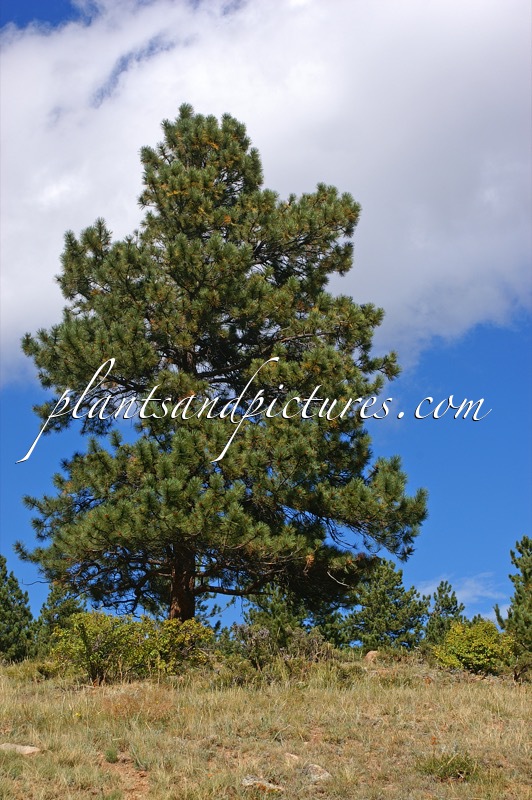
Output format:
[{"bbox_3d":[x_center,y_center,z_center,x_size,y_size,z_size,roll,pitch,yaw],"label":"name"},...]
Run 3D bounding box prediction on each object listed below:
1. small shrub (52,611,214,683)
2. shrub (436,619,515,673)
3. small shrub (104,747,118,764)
[{"bbox_3d":[-2.291,4.263,28.800,2.750,1.250,1.750,0,-9,0],"label":"small shrub"},{"bbox_3d":[3.881,4.607,31.000,1.450,1.020,1.250,0,-9,0],"label":"shrub"},{"bbox_3d":[-1.373,3.159,14.800,0.120,0.160,0.120,0,-9,0],"label":"small shrub"}]

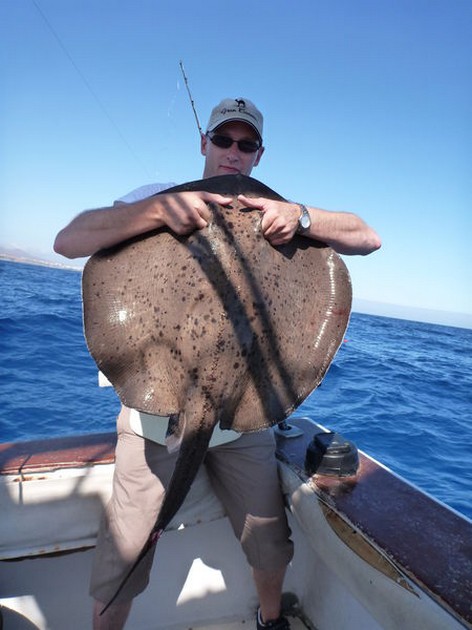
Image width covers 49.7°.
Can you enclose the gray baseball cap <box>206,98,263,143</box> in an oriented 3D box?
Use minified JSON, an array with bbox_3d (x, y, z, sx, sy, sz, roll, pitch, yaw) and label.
[{"bbox_3d":[0.000,-0.603,1.570,0.172,0.135,0.260,11,12,-2],"label":"gray baseball cap"}]

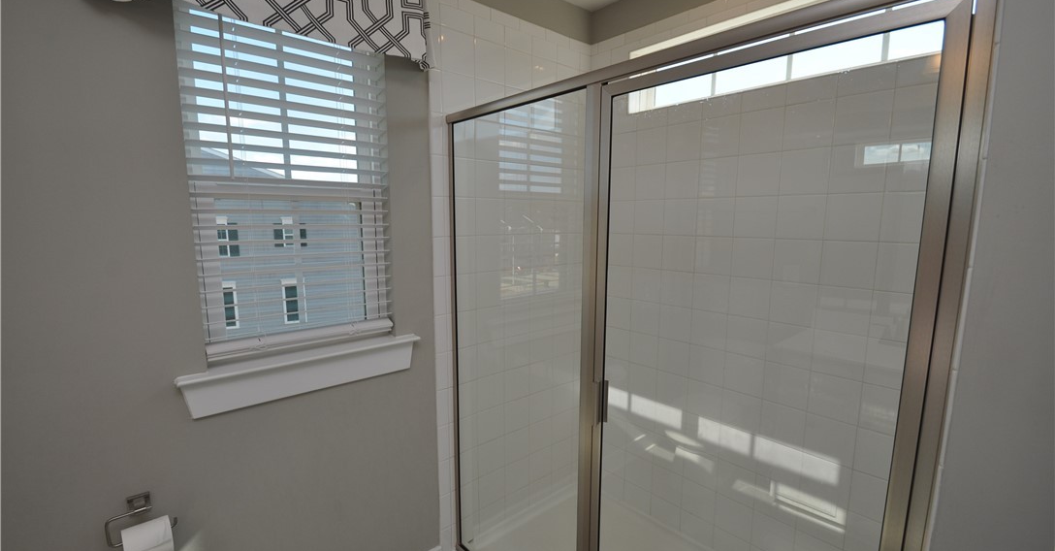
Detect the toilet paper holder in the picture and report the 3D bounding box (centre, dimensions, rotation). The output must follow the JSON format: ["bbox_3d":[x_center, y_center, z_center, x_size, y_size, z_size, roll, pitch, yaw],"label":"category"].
[{"bbox_3d":[-1.042,0.654,1.188,0.138,0.089,0.073,-6,10,-40],"label":"toilet paper holder"}]

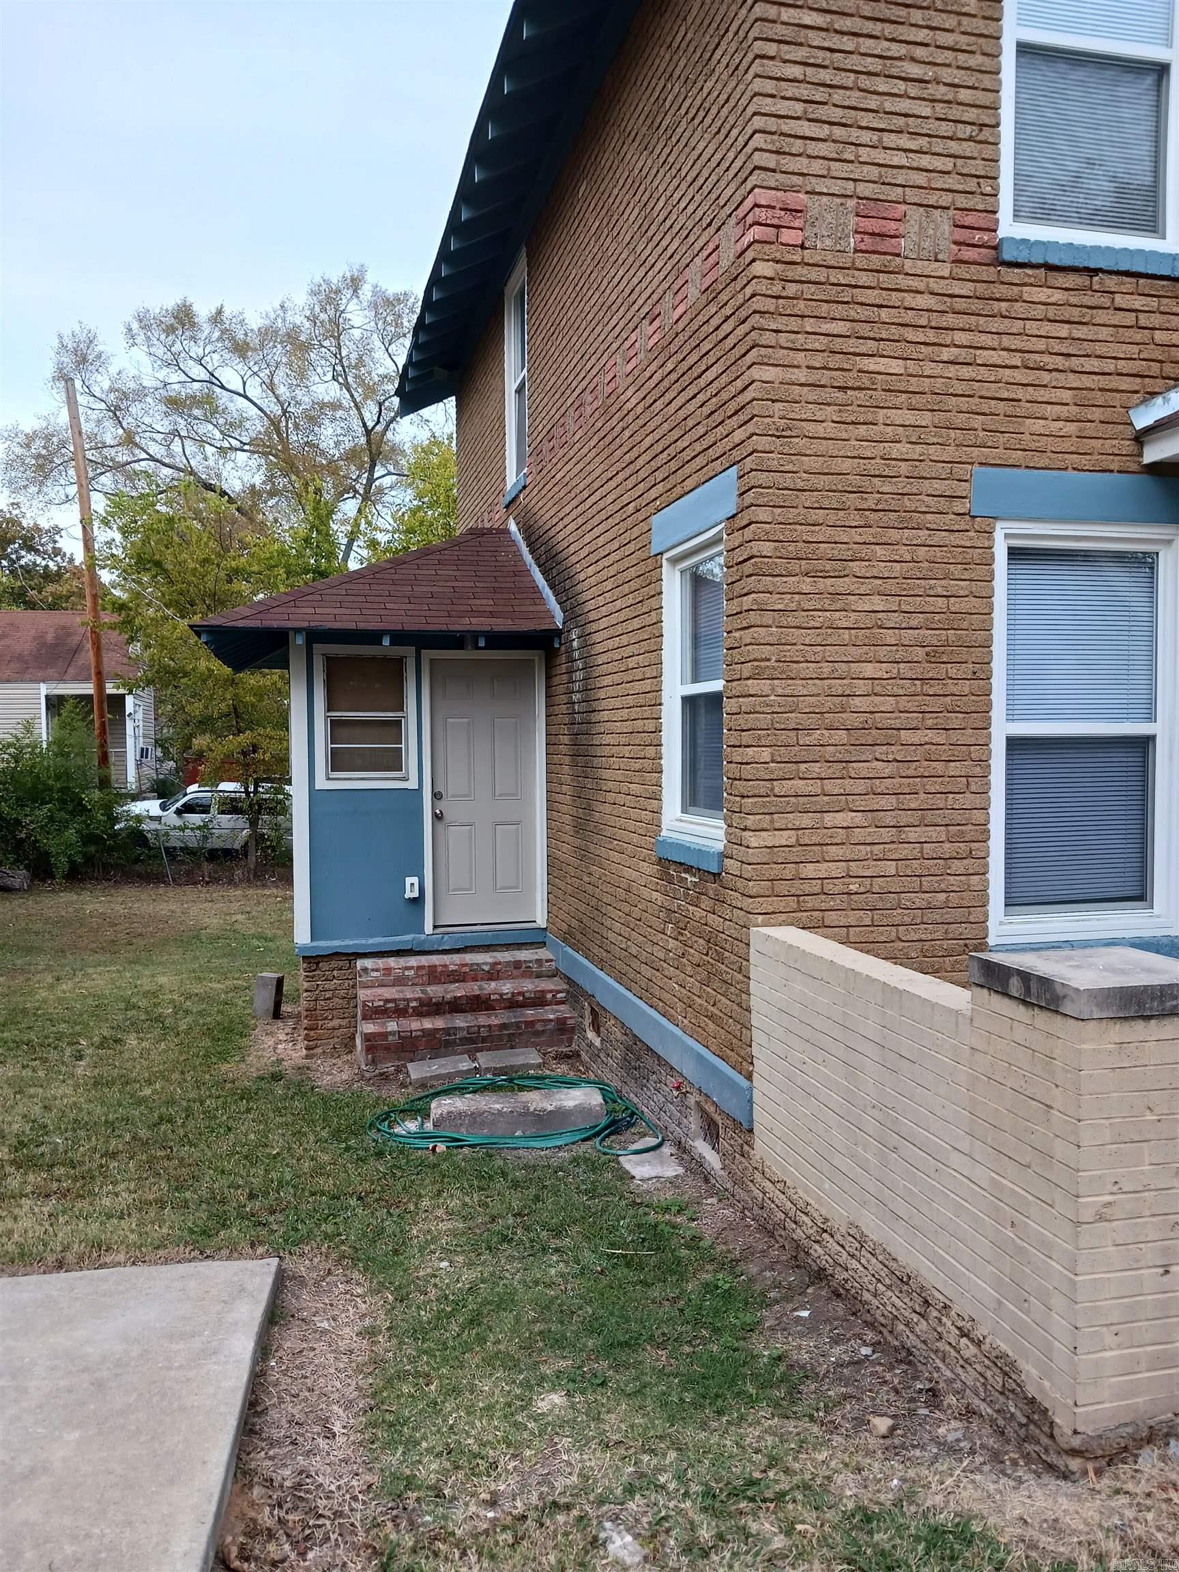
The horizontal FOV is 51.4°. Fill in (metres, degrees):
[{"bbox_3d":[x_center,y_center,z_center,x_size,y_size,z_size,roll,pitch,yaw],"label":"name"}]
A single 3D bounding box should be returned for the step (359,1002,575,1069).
[{"bbox_3d":[-0.793,1.647,8.129,1.378,0.222,0.300,-1,2,-13],"label":"step"}]

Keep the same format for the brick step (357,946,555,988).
[{"bbox_3d":[-0.961,1.313,8.807,1.378,0.135,0.410,-1,2,-13],"label":"brick step"}]

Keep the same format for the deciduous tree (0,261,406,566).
[{"bbox_3d":[-11.961,-7.875,39.710,14.400,17.800,13.600,-1,2,-14],"label":"deciduous tree"}]

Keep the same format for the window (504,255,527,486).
[{"bbox_3d":[-0.556,-3.384,10.181,0.098,1.710,0.960,-1,2,-14],"label":"window"}]

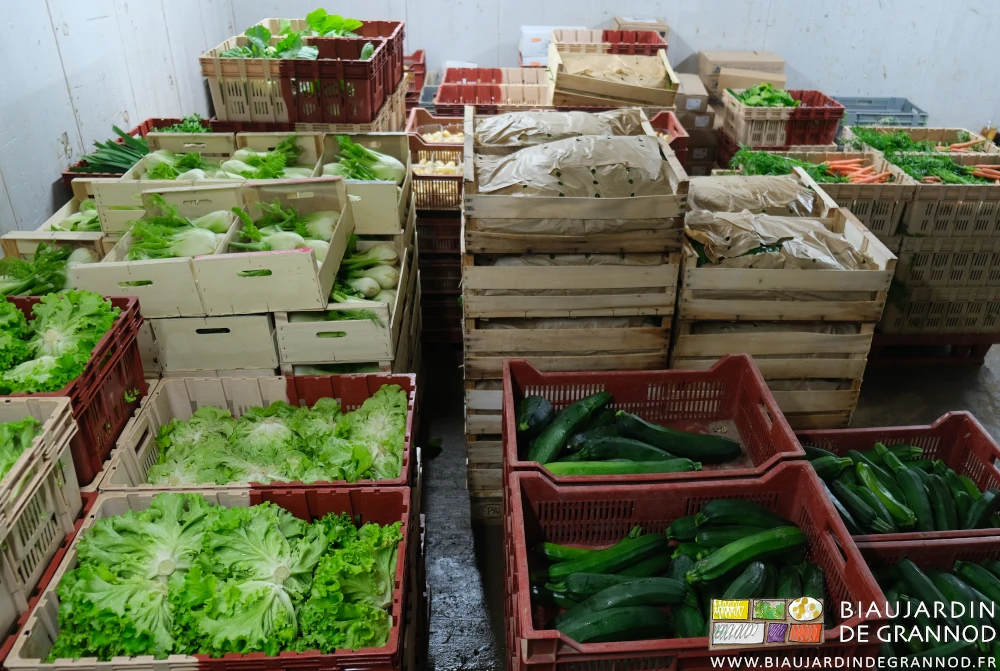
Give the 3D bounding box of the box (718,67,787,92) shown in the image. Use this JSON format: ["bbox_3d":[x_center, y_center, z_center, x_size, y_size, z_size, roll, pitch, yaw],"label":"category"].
[{"bbox_3d":[1.600,-1.611,4.793,0.420,0.120,0.150,8,31,13],"label":"box"}]

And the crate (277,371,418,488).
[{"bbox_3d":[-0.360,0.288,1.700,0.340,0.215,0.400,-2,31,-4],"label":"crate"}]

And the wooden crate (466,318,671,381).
[{"bbox_3d":[0.192,-0.063,2.383,0.600,0.215,0.400,-1,30,-1],"label":"wooden crate"}]

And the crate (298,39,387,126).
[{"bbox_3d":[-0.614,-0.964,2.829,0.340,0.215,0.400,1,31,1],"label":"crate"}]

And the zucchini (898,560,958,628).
[{"bbox_3d":[0.900,0.549,1.579,0.047,0.047,0.180,-5,32,-10],"label":"zucchini"}]

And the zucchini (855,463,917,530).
[{"bbox_3d":[0.943,0.382,1.838,0.042,0.042,0.208,-5,30,-9],"label":"zucchini"}]

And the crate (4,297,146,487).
[{"bbox_3d":[-1.096,0.125,1.578,0.600,0.240,0.400,-2,30,-3],"label":"crate"}]

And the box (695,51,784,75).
[{"bbox_3d":[1.602,-1.804,4.999,0.480,0.095,0.290,1,30,1],"label":"box"}]

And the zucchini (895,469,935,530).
[{"bbox_3d":[1.003,0.402,1.815,0.053,0.053,0.238,7,31,13],"label":"zucchini"}]

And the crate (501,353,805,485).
[{"bbox_3d":[0.312,0.245,1.738,0.600,0.210,0.400,0,31,-2],"label":"crate"}]

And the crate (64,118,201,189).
[{"bbox_3d":[-1.421,-0.733,3.296,0.570,0.220,0.770,1,31,1],"label":"crate"}]

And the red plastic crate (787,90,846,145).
[{"bbox_3d":[1.820,-1.321,4.552,0.330,0.220,0.400,0,31,-2],"label":"red plastic crate"}]

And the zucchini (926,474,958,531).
[{"bbox_3d":[1.063,0.407,1.804,0.046,0.046,0.220,10,31,16],"label":"zucchini"}]

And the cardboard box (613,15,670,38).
[{"bbox_3d":[0.917,-1.940,4.882,0.310,0.180,0.270,2,30,3],"label":"cardboard box"}]

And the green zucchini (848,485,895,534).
[{"bbox_3d":[0.887,0.416,1.808,0.043,0.043,0.165,-9,32,-15],"label":"green zucchini"}]

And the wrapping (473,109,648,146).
[{"bbox_3d":[0.188,-0.680,2.521,0.550,0.085,0.340,0,31,-1],"label":"wrapping"}]

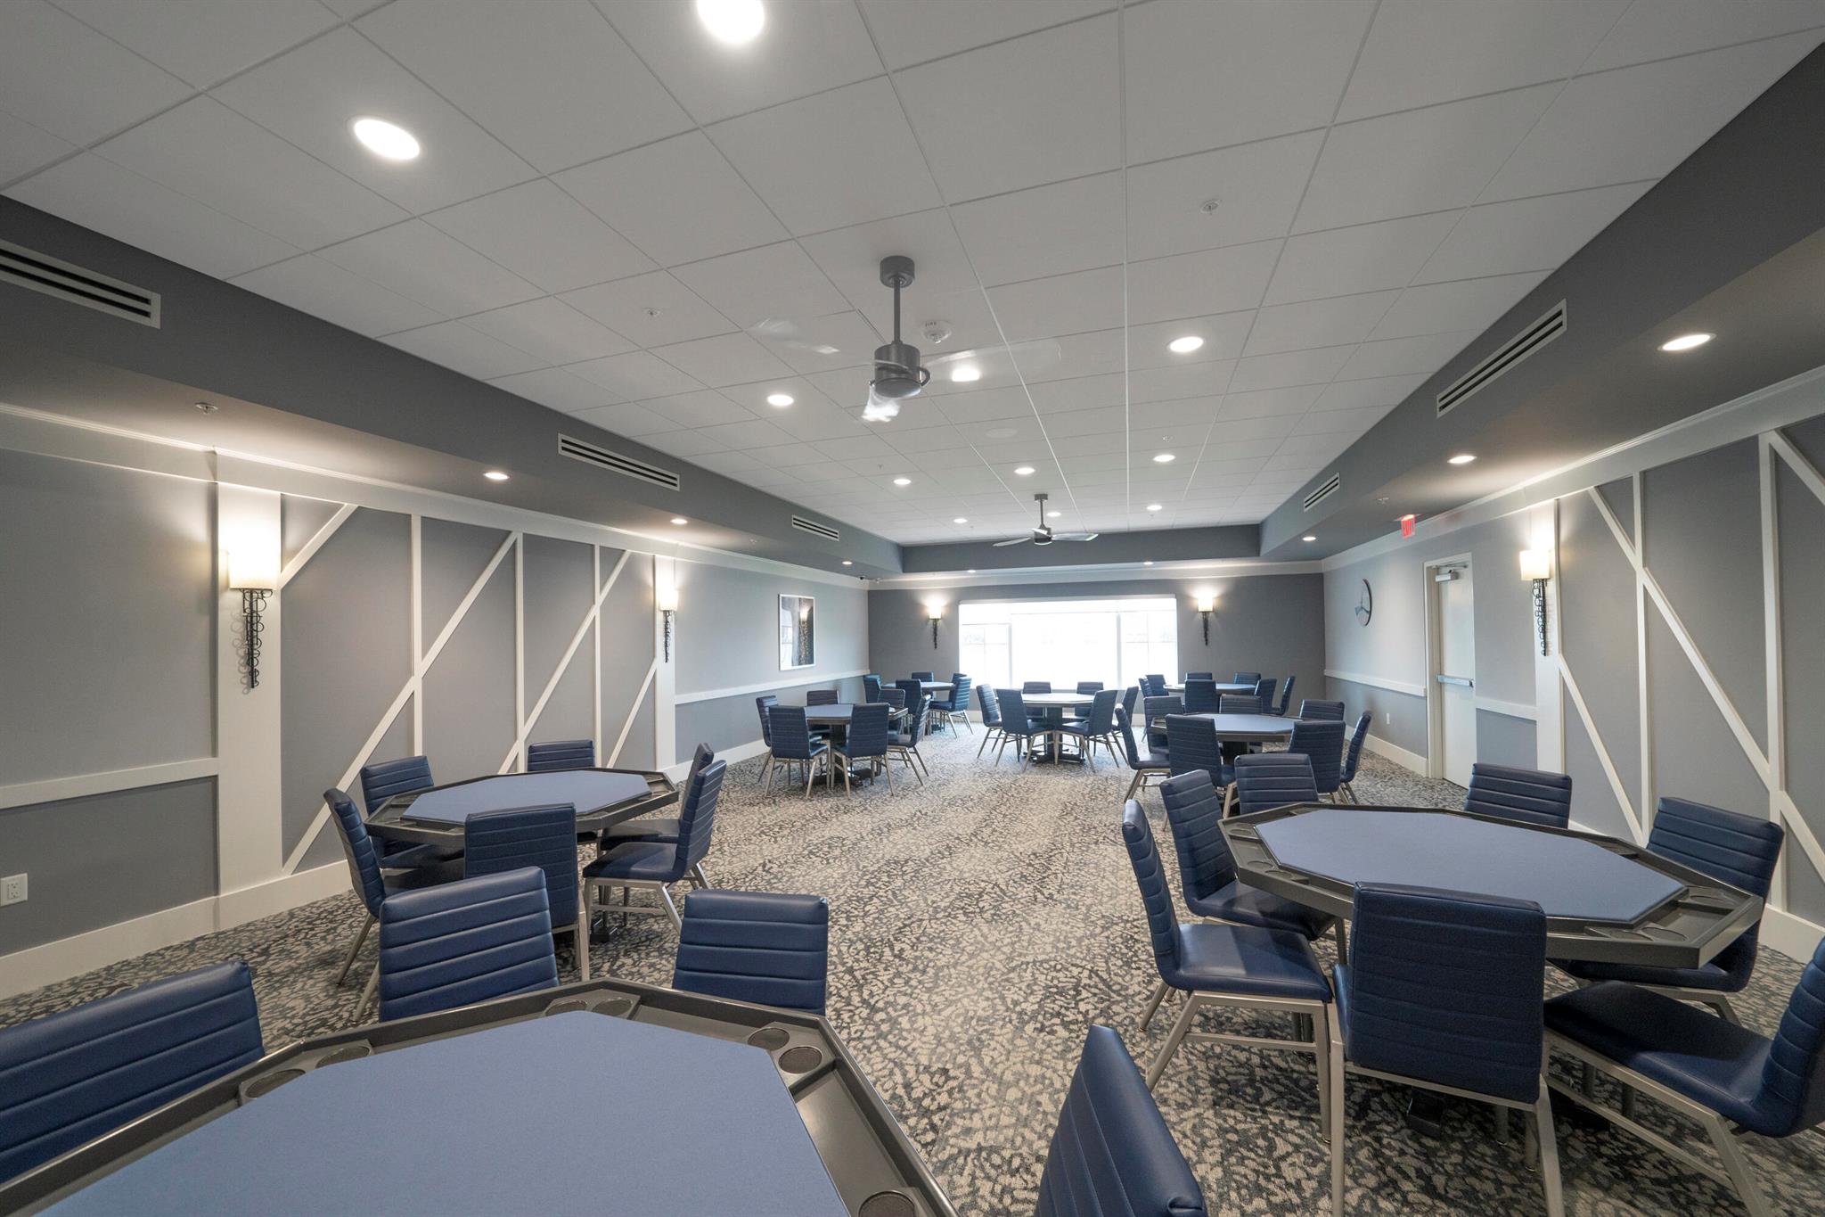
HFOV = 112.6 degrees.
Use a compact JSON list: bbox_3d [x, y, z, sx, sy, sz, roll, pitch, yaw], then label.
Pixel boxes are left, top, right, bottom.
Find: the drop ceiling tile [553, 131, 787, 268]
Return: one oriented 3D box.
[{"bbox_3d":[-0.848,-1.459,2.215,0.615,0.020,0.585,-1,-2,20],"label":"drop ceiling tile"}]

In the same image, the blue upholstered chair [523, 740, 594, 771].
[{"bbox_3d":[-2.071,1.255,3.548,0.445,0.860,0.550,0,-2,-24],"label":"blue upholstered chair"}]

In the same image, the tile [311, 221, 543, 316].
[{"bbox_3d":[-1.993,-1.413,2.556,0.610,0.025,0.580,-2,-2,20],"label":"tile"}]

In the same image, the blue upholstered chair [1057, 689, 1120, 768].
[{"bbox_3d":[2.043,1.400,7.131,0.410,0.880,0.600,2,-3,-39],"label":"blue upholstered chair"}]

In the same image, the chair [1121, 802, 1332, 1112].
[{"bbox_3d":[1.073,1.195,2.134,0.600,0.880,0.400,-1,-2,20],"label":"chair"}]

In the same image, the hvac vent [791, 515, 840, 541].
[{"bbox_3d":[-1.195,-0.995,7.690,0.040,0.145,1.220,-1,-2,19],"label":"hvac vent"}]

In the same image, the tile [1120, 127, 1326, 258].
[{"bbox_3d":[1.104,-1.491,2.239,0.600,0.020,0.600,-1,-3,18],"label":"tile"}]

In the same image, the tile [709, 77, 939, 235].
[{"bbox_3d":[-0.265,-1.482,2.047,0.600,0.020,0.600,-1,-3,18],"label":"tile"}]

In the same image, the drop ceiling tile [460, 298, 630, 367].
[{"bbox_3d":[-1.850,-1.415,3.150,0.620,0.020,0.590,-1,-2,20],"label":"drop ceiling tile"}]

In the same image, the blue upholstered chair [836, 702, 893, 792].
[{"bbox_3d":[-0.460,1.353,5.984,0.430,0.875,0.560,0,-2,-16],"label":"blue upholstered chair"}]

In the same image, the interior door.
[{"bbox_3d":[5.220,0.652,5.740,0.050,2.120,0.890,-1,-3,18],"label":"interior door"}]

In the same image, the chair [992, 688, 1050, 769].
[{"bbox_3d":[1.269,1.367,6.940,0.550,0.860,0.445,0,-2,-39],"label":"chair"}]

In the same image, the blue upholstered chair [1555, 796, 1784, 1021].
[{"bbox_3d":[2.450,1.135,2.110,0.570,0.890,0.410,-1,-2,9],"label":"blue upholstered chair"}]

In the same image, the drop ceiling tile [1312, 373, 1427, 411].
[{"bbox_3d":[3.004,-1.427,4.014,0.582,0.025,0.580,-2,-2,20],"label":"drop ceiling tile"}]

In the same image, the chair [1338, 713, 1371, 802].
[{"bbox_3d":[3.278,1.250,4.775,0.560,0.875,0.430,-2,-2,32],"label":"chair"}]

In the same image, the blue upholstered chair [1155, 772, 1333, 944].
[{"bbox_3d":[1.345,1.154,2.438,0.430,0.875,0.560,1,-2,-34],"label":"blue upholstered chair"}]

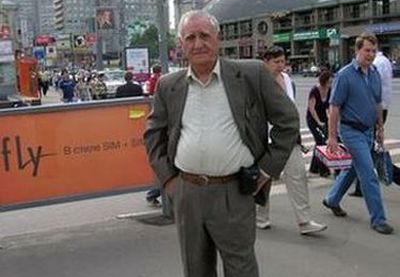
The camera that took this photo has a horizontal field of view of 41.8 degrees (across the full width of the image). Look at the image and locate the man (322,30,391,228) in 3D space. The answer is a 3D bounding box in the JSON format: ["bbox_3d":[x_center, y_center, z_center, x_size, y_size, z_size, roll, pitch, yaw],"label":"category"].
[{"bbox_3d":[1.490,-0.078,4.872,0.540,1.770,0.720,-5,9,-34],"label":"man"}]

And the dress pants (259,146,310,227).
[{"bbox_3d":[0.801,0.345,4.706,0.600,0.850,0.360,4,8,27],"label":"dress pants"}]

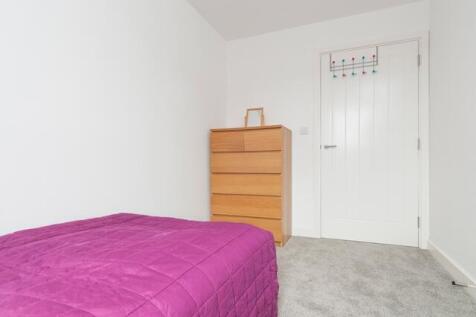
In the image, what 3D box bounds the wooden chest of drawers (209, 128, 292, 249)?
[{"bbox_3d":[0.165,0.283,2.725,0.800,1.230,0.480,0,1,22],"label":"wooden chest of drawers"}]

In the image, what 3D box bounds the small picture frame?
[{"bbox_3d":[0.186,-0.447,2.680,0.226,0.237,0.080,0,1,22],"label":"small picture frame"}]

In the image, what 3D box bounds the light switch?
[{"bbox_3d":[0.757,-0.311,2.700,0.086,0.086,0.012,0,1,22],"label":"light switch"}]

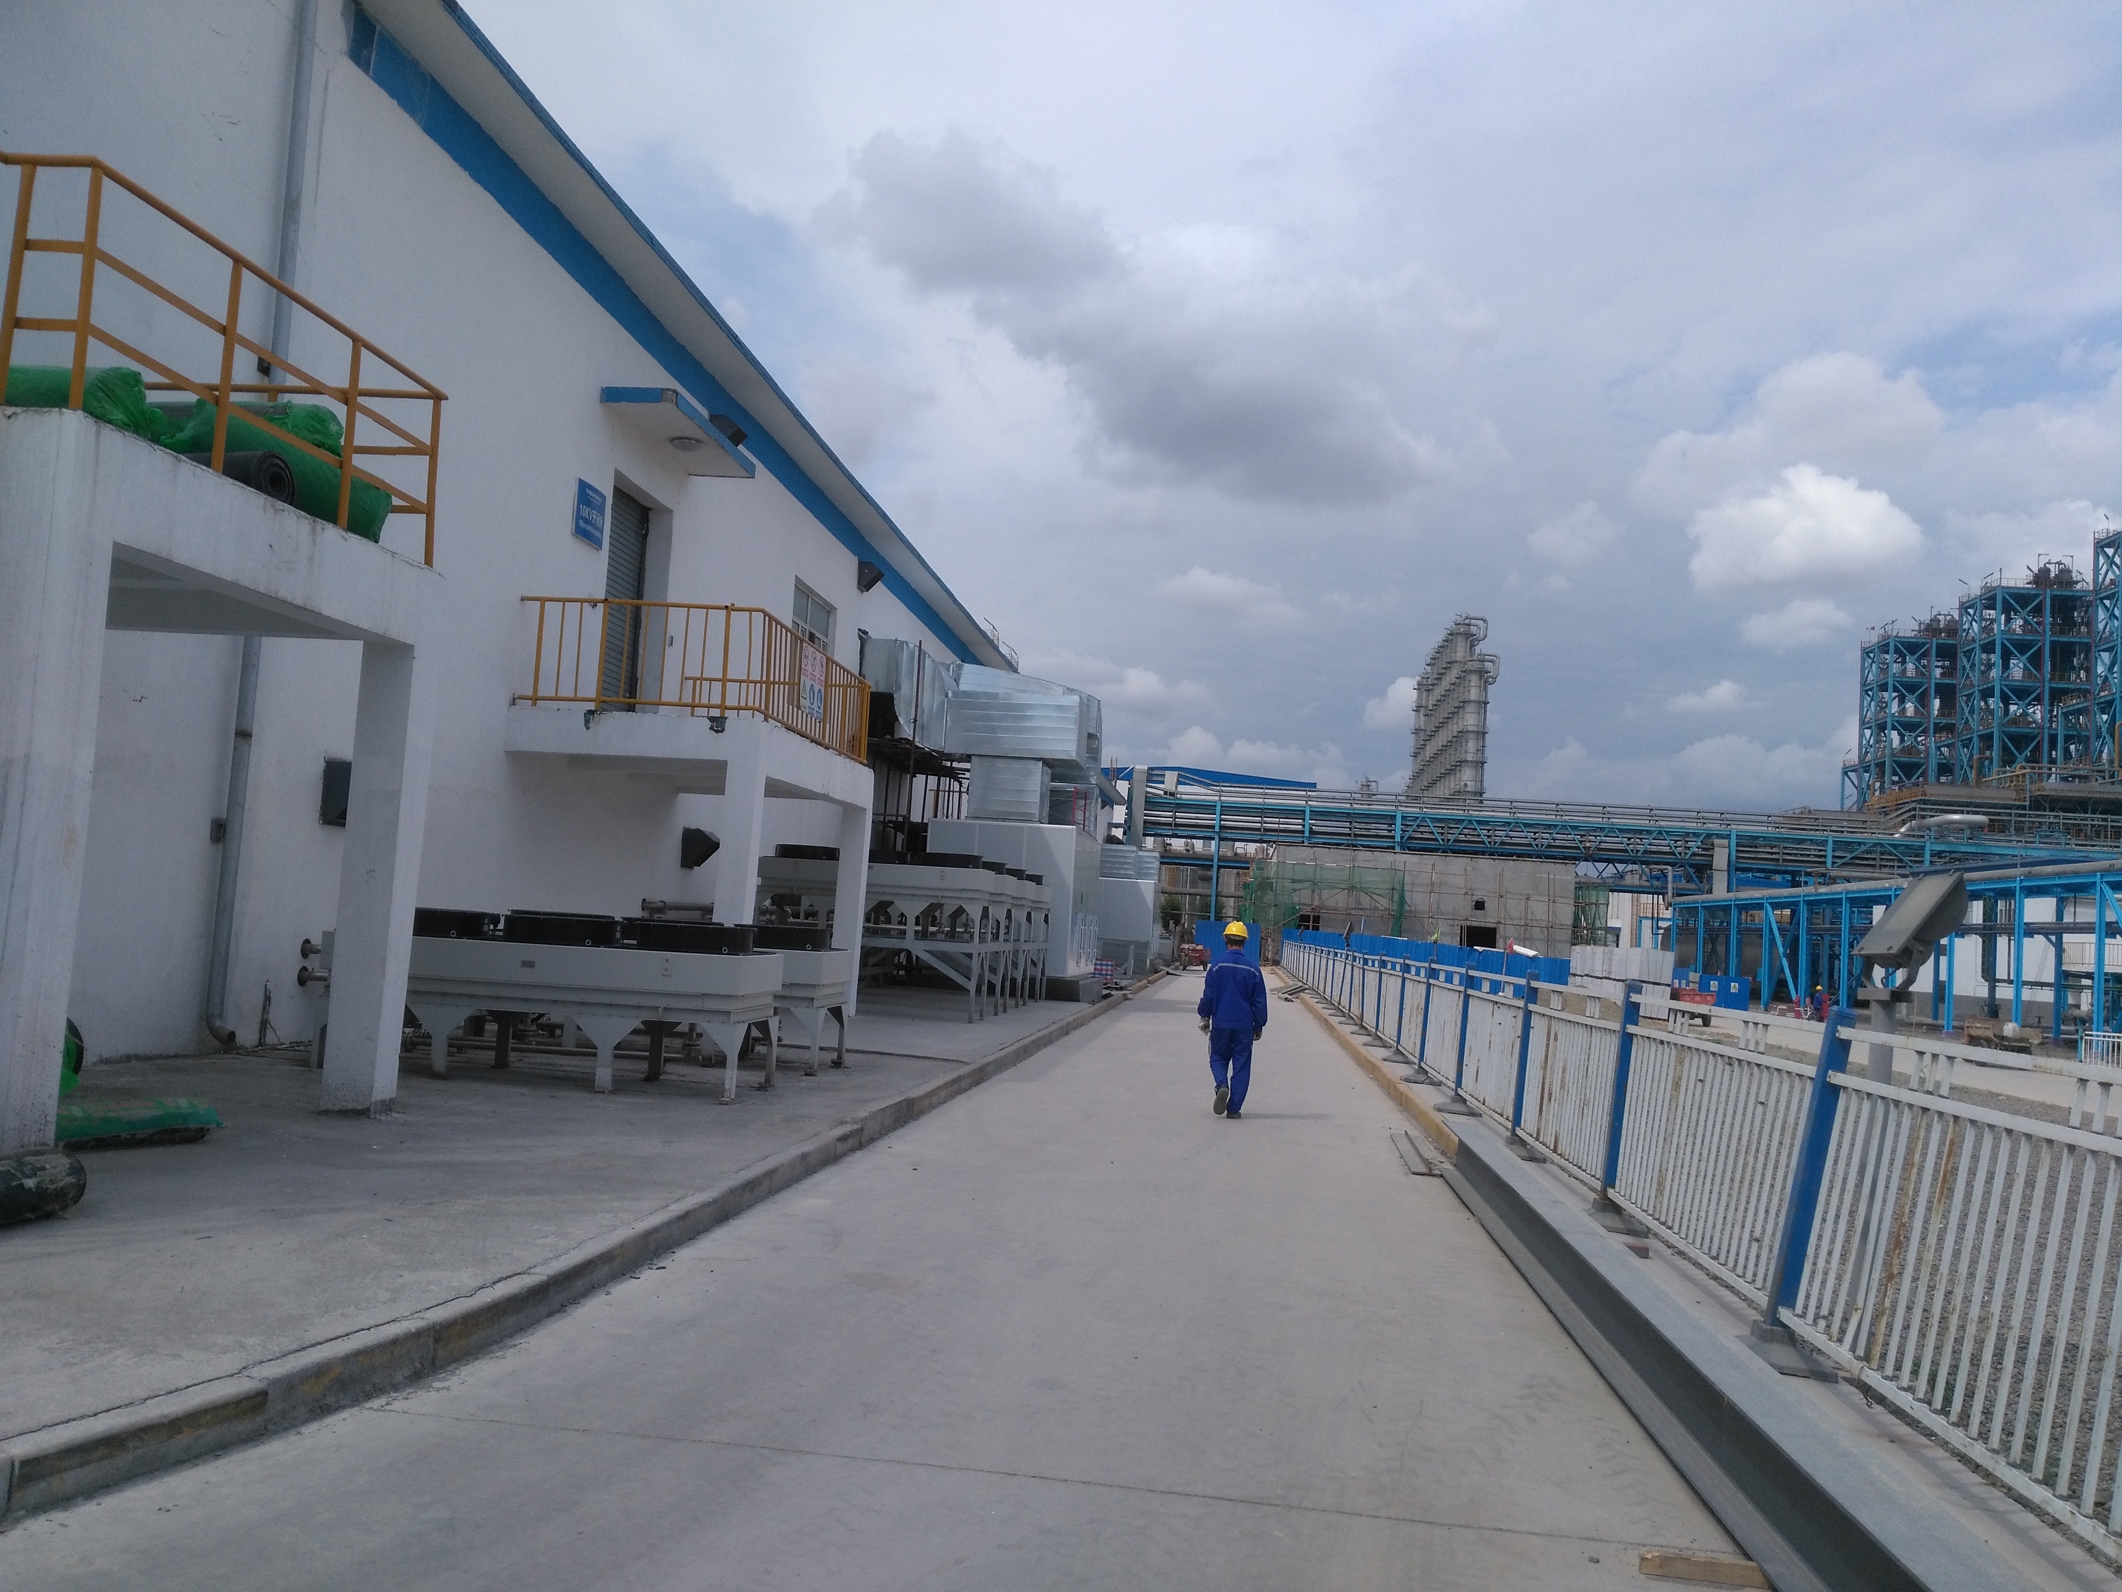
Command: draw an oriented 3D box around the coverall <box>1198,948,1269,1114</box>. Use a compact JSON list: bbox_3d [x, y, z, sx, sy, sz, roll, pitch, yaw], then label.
[{"bbox_3d":[1.529,2.091,15.250,0.600,1.470,0.420,3,-4,6],"label":"coverall"}]

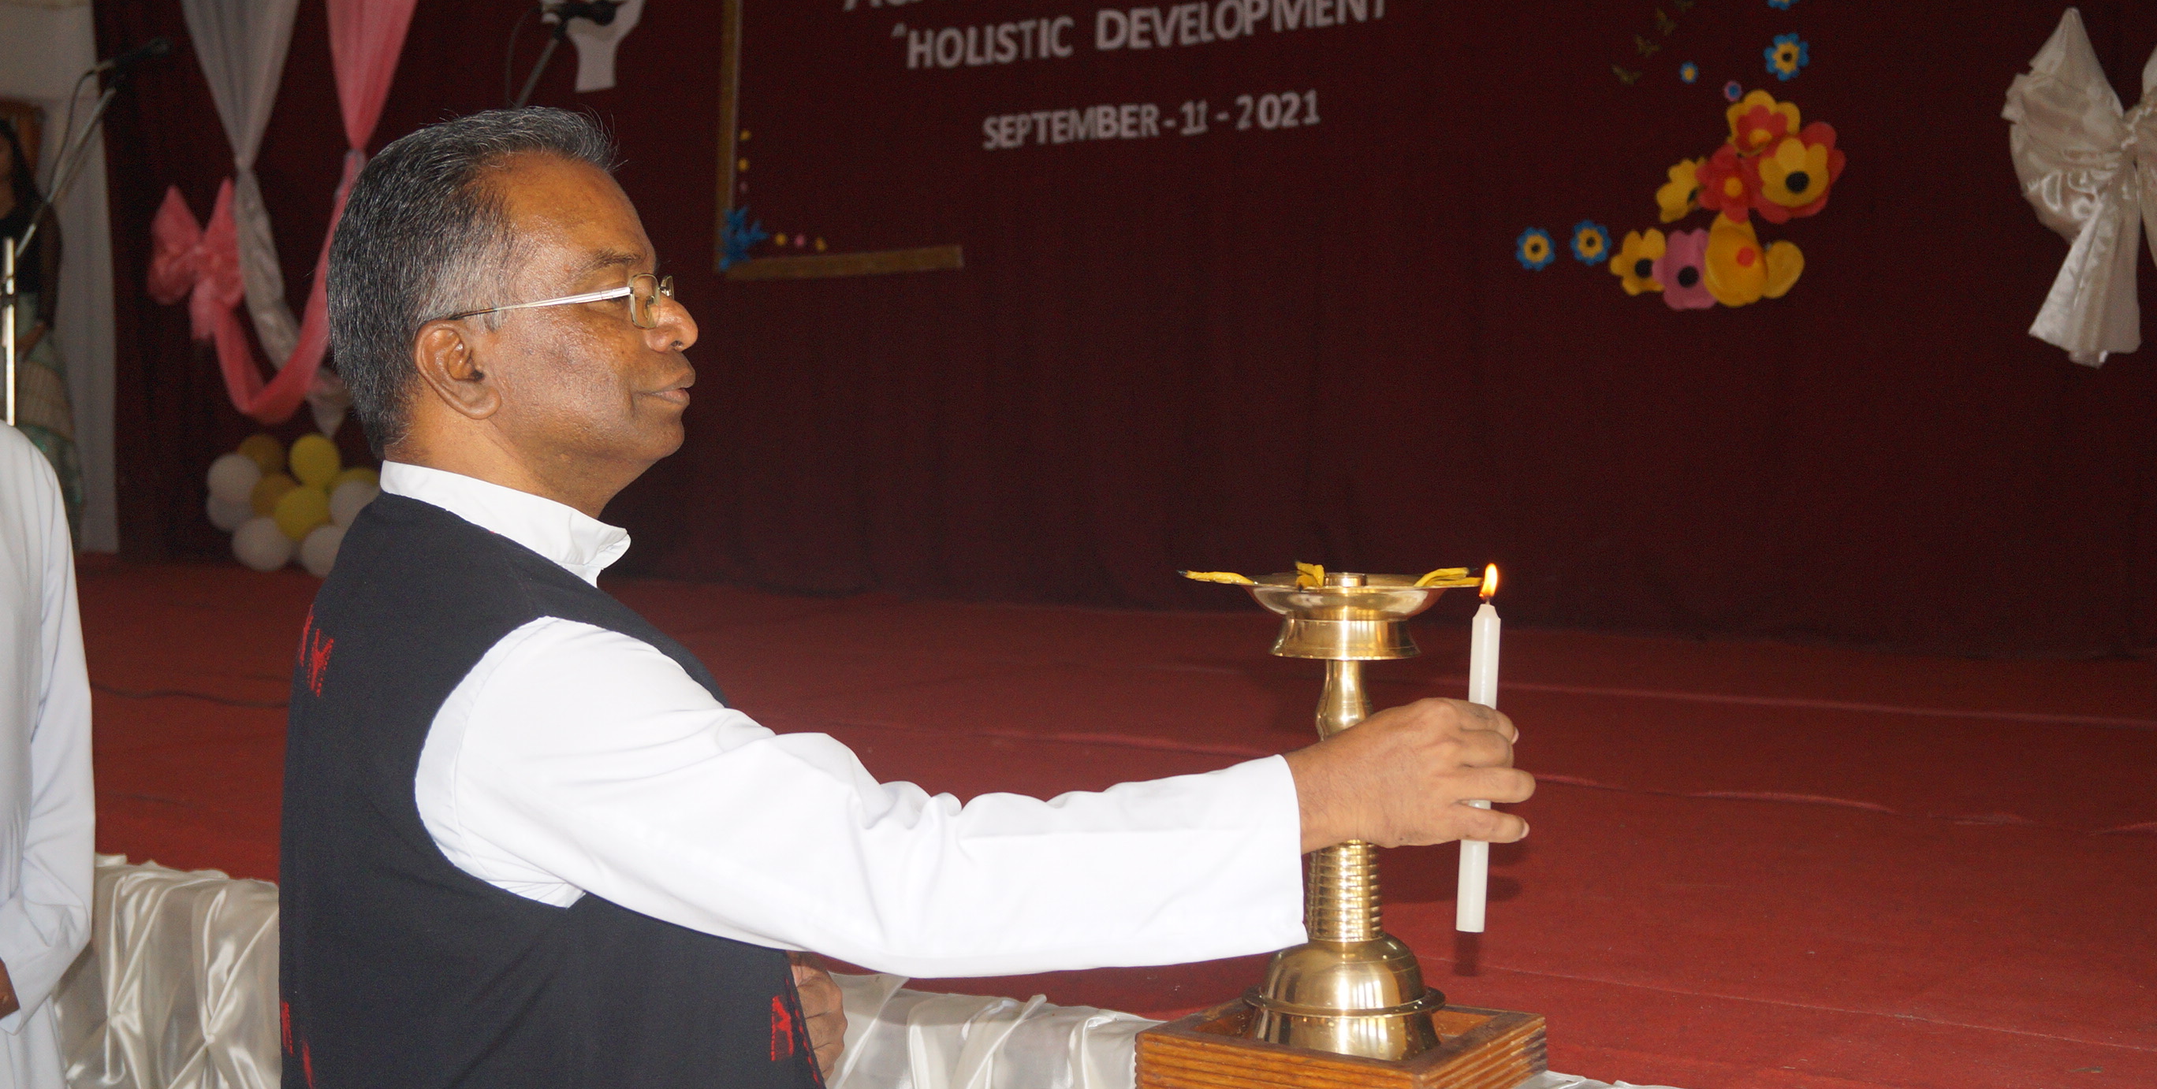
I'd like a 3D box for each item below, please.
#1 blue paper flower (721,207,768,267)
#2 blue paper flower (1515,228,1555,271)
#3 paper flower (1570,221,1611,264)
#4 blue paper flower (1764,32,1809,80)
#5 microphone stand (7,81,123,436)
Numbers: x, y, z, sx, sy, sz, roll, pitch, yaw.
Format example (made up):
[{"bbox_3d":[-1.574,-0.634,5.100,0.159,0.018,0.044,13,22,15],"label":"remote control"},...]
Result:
[{"bbox_3d":[-1.093,-1.008,8.245,0.201,0.197,0.050,2,4,33],"label":"blue paper flower"},{"bbox_3d":[1.227,-0.791,6.749,0.111,0.114,0.020,2,4,33],"label":"blue paper flower"},{"bbox_3d":[1.357,-0.799,6.665,0.113,0.112,0.020,2,4,33],"label":"paper flower"},{"bbox_3d":[1.791,-1.234,6.360,0.108,0.119,0.020,2,4,33],"label":"blue paper flower"},{"bbox_3d":[-2.365,-0.402,5.597,0.480,1.370,0.580,2,4,33],"label":"microphone stand"}]

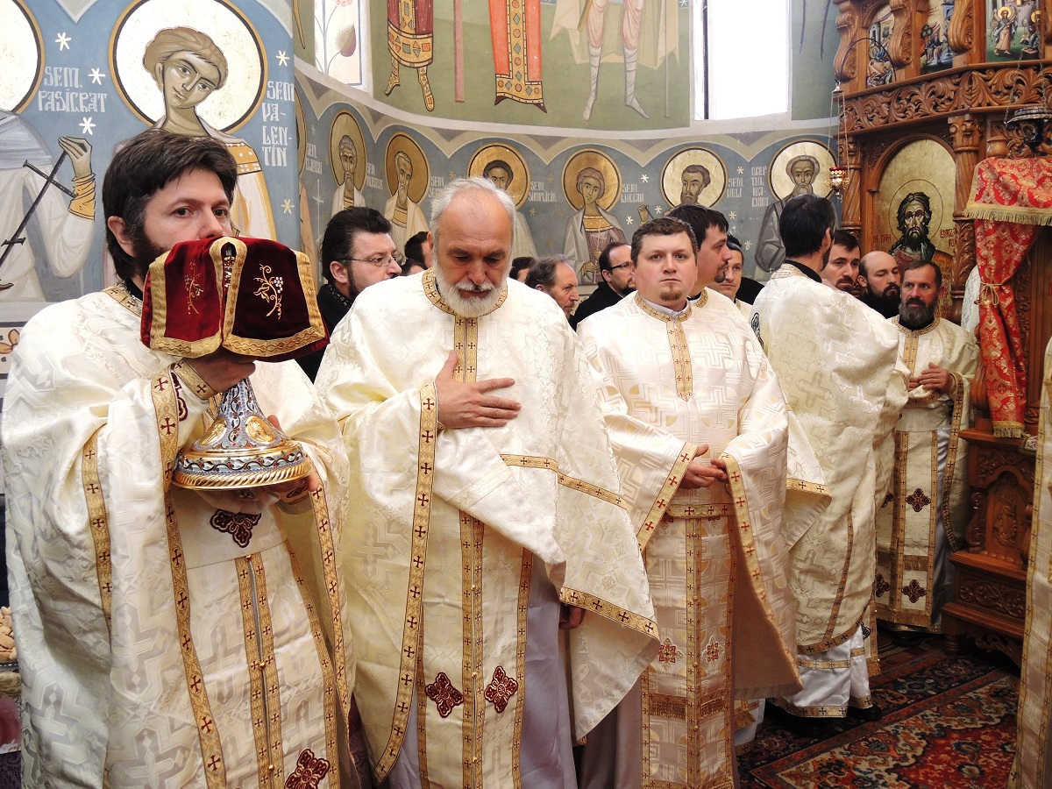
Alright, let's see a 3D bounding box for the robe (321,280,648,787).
[{"bbox_3d":[-0.086,0.397,1.880,0.740,1.333,0.480,-1,3,-6],"label":"robe"}]

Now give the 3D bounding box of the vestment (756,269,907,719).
[{"bbox_3d":[1.023,0.239,2.890,0.500,1.354,0.560,-2,3,-14],"label":"vestment"}]

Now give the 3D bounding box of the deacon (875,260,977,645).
[{"bbox_3d":[1.699,0.250,3.660,0.550,1.655,0.420,1,3,38],"label":"deacon"}]

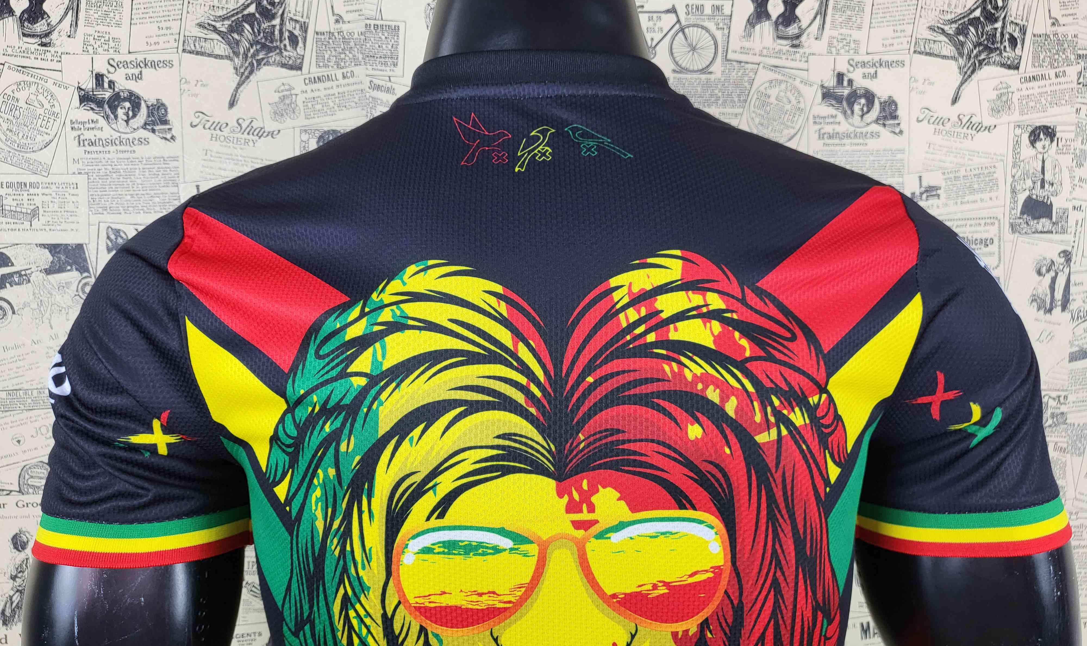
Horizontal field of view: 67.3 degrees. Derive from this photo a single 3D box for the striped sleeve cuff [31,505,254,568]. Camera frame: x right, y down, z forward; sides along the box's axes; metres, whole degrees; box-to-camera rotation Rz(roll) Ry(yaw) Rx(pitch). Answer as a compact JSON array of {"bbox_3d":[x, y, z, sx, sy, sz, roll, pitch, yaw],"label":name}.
[{"bbox_3d":[-0.228,0.117,0.474,0.116,0.026,0.111,2,-1,-7],"label":"striped sleeve cuff"}]

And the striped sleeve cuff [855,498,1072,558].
[{"bbox_3d":[0.235,0.108,0.472,0.113,0.026,0.111,-6,-1,-7],"label":"striped sleeve cuff"}]

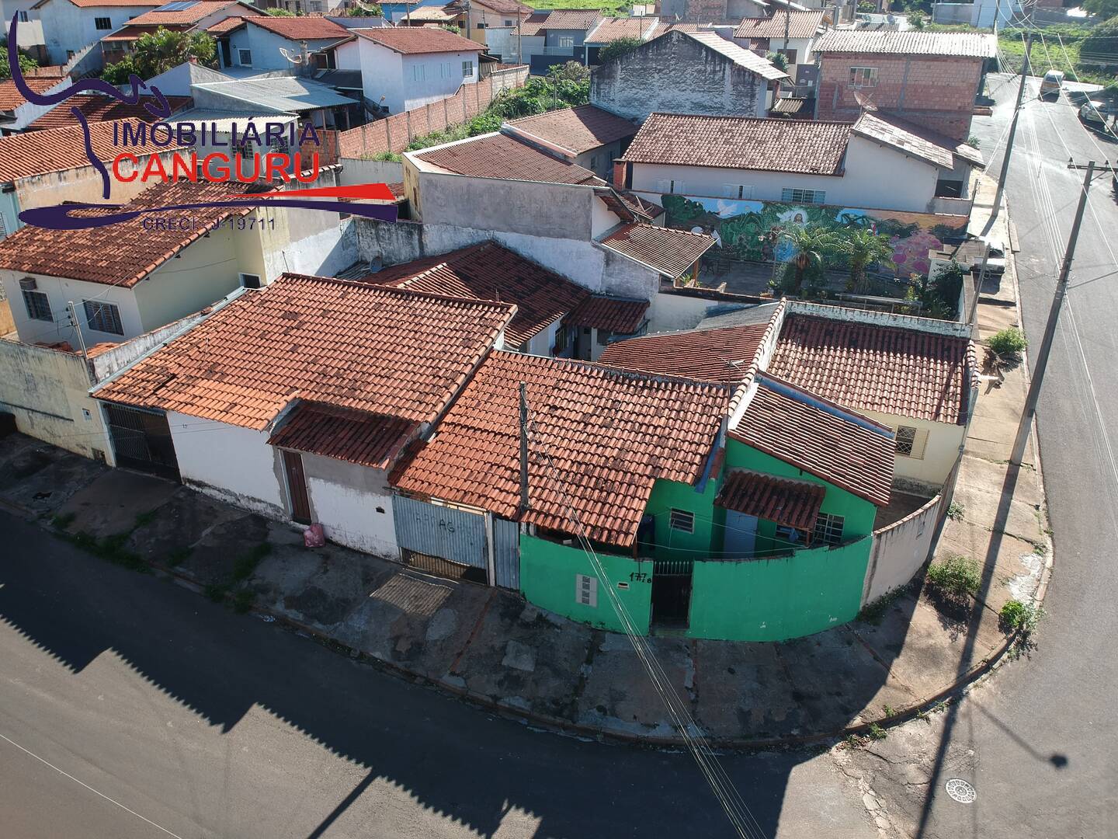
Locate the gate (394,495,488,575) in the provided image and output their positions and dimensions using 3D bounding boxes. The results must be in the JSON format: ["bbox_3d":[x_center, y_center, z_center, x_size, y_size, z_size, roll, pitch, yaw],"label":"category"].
[{"bbox_3d":[-2.966,2.850,20.175,2.730,1.580,0.070,11,28,22],"label":"gate"}]

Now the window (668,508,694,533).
[{"bbox_3d":[2.958,2.424,19.471,0.600,0.580,0.080,11,28,22],"label":"window"}]

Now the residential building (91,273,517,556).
[{"bbox_3d":[-7.753,-0.721,24.511,11.200,5.000,7.000,11,28,22],"label":"residential building"}]

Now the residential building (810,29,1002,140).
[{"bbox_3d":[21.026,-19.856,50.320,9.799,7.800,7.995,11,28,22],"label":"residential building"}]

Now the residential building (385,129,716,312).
[{"bbox_3d":[0.100,-9.133,35.876,11.424,5.661,9.486,10,27,22],"label":"residential building"}]

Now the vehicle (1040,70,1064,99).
[{"bbox_3d":[46.763,-32.062,76.902,1.700,1.560,4.100,11,33,22],"label":"vehicle"}]

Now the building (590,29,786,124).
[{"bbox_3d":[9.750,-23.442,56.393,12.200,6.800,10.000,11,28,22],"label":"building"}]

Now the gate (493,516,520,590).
[{"bbox_3d":[-1.248,3.280,19.506,0.680,1.930,0.060,11,28,22],"label":"gate"}]

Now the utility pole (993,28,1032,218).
[{"bbox_3d":[23.725,-15.283,42.349,0.300,9.045,0.300,9,27,23],"label":"utility pole"}]

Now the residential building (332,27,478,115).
[{"bbox_3d":[-12.333,-28.855,67.344,6.922,6.484,12.870,11,28,22],"label":"residential building"}]

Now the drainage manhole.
[{"bbox_3d":[7.584,7.033,15.249,0.610,0.050,0.610,11,28,22],"label":"drainage manhole"}]

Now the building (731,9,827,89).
[{"bbox_3d":[19.697,-33.179,72.199,6.923,5.899,8.385,11,28,22],"label":"building"}]

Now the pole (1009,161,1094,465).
[{"bbox_3d":[14.139,-2.717,23.218,0.330,8.950,0.330,11,28,22],"label":"pole"}]

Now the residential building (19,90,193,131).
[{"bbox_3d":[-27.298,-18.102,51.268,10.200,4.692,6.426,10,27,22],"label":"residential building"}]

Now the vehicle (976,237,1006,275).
[{"bbox_3d":[21.875,-8.593,41.099,1.650,1.460,3.900,11,28,22],"label":"vehicle"}]

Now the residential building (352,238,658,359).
[{"bbox_3d":[-3.995,-4.180,32.122,13.552,4.339,7.800,11,28,22],"label":"residential building"}]

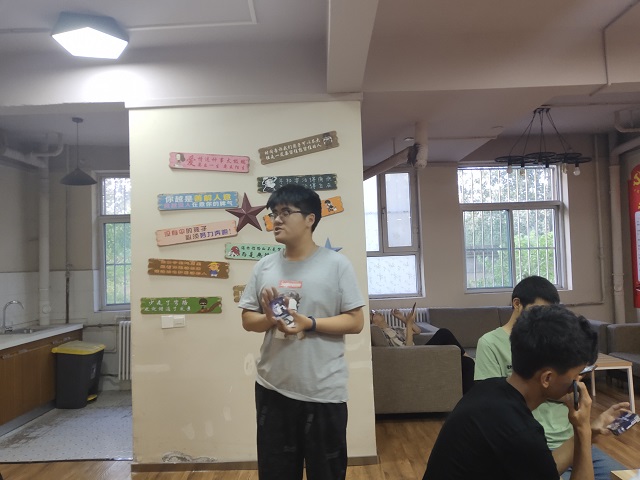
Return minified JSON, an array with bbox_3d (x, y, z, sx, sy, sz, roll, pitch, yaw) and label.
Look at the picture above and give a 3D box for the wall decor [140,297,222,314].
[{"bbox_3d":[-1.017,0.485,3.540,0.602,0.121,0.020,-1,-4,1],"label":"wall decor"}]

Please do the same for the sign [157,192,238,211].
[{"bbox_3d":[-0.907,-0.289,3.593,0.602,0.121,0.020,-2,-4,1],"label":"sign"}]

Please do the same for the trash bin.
[{"bbox_3d":[-2.619,1.475,5.259,0.410,0.640,0.370,-2,-3,2],"label":"trash bin"}]

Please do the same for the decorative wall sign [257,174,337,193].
[{"bbox_3d":[-0.164,-0.411,3.522,0.582,0.116,0.020,-2,-3,2],"label":"decorative wall sign"}]

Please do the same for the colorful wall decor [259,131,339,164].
[{"bbox_3d":[-0.153,-0.674,3.533,0.583,0.114,0.020,-13,-3,1],"label":"colorful wall decor"}]

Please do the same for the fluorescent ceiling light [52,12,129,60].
[{"bbox_3d":[-1.591,-1.413,3.366,0.505,0.105,0.495,-2,-4,1],"label":"fluorescent ceiling light"}]

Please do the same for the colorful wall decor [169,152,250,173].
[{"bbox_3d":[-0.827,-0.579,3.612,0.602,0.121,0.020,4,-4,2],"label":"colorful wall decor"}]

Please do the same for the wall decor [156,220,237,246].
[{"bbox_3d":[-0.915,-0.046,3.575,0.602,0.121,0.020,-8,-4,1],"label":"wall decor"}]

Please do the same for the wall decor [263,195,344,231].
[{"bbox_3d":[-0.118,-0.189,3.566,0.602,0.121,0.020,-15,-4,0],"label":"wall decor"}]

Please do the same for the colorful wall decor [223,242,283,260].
[{"bbox_3d":[-0.407,0.102,3.509,0.570,0.110,0.020,4,-2,2],"label":"colorful wall decor"}]

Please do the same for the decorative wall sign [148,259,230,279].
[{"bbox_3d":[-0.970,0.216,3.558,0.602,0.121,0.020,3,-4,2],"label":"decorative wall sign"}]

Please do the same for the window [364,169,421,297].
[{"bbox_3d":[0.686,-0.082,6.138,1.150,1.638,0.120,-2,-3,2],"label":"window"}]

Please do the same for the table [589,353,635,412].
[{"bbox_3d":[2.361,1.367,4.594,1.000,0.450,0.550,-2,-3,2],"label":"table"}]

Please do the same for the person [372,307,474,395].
[{"bbox_3d":[1.011,1.143,4.772,1.029,0.925,0.520,-2,-3,2],"label":"person"}]

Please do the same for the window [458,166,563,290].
[{"bbox_3d":[2.596,-0.142,6.500,1.480,1.740,0.150,-2,-4,-3],"label":"window"}]

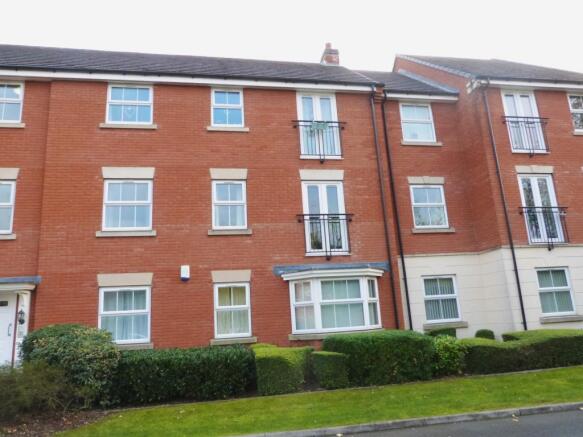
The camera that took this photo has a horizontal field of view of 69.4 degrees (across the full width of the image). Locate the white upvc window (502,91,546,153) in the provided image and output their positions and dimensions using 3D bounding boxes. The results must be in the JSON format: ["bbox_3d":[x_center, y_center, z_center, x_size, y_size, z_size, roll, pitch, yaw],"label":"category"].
[{"bbox_3d":[6.957,-2.897,12.629,1.157,2.008,0.100,-1,-13,-12],"label":"white upvc window"}]

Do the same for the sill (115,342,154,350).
[{"bbox_3d":[-3.905,3.021,9.755,1.370,0.140,0.160,-1,-13,-11],"label":"sill"}]

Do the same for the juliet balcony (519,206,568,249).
[{"bbox_3d":[7.133,0.242,11.689,1.599,1.156,0.140,-1,-13,-11],"label":"juliet balcony"}]

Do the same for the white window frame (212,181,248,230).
[{"bbox_3d":[-1.623,-0.344,11.094,0.890,1.321,0.100,-1,-13,-12],"label":"white window frame"}]

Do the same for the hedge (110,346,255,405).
[{"bbox_3d":[-2.099,2.977,8.062,2.650,0.870,0.950,-1,-13,-11],"label":"hedge"}]

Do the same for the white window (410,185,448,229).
[{"bbox_3d":[4.127,-0.355,12.632,1.090,1.330,0.080,-1,-13,-11],"label":"white window"}]

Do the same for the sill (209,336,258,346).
[{"bbox_3d":[-1.393,2.996,10.252,1.123,0.142,0.160,-1,-13,-11],"label":"sill"}]

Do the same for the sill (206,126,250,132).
[{"bbox_3d":[-1.710,-2.405,11.471,1.126,0.135,0.150,-1,-13,-11],"label":"sill"}]

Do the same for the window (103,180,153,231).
[{"bbox_3d":[-4.099,-0.323,10.590,1.164,1.314,0.100,-1,-13,-12],"label":"window"}]

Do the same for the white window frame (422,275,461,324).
[{"bbox_3d":[4.268,2.289,11.958,1.035,1.272,0.100,-1,-13,-11],"label":"white window frame"}]

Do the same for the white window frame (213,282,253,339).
[{"bbox_3d":[-1.465,2.298,10.500,0.886,1.302,0.080,-1,-13,-11],"label":"white window frame"}]

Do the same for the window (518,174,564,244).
[{"bbox_3d":[7.083,-0.273,11.970,1.142,2.045,0.100,-1,-13,-11],"label":"window"}]

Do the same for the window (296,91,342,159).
[{"bbox_3d":[0.775,-2.647,12.059,1.172,2.016,0.080,-1,-13,-11],"label":"window"}]

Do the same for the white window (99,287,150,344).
[{"bbox_3d":[-3.931,2.300,9.984,1.138,1.328,0.100,-1,-13,-11],"label":"white window"}]

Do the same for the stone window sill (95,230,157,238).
[{"bbox_3d":[-4.042,0.395,10.394,1.395,0.135,0.150,-1,-13,-11],"label":"stone window sill"}]

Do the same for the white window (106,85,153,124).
[{"bbox_3d":[-4.269,-3.001,11.184,1.143,1.134,0.100,-1,-13,-11],"label":"white window"}]

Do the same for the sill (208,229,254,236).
[{"bbox_3d":[-1.580,0.379,10.893,1.114,0.149,0.150,-1,-13,-12],"label":"sill"}]

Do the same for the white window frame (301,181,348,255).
[{"bbox_3d":[0.923,-0.009,11.527,1.176,2.063,0.100,-1,-13,-12],"label":"white window frame"}]

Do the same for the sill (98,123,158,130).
[{"bbox_3d":[-4.233,-2.384,11.006,1.416,0.135,0.150,-1,-13,-11],"label":"sill"}]

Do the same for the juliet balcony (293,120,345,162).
[{"bbox_3d":[0.832,-2.146,11.875,1.592,1.230,0.160,-1,-13,-12],"label":"juliet balcony"}]

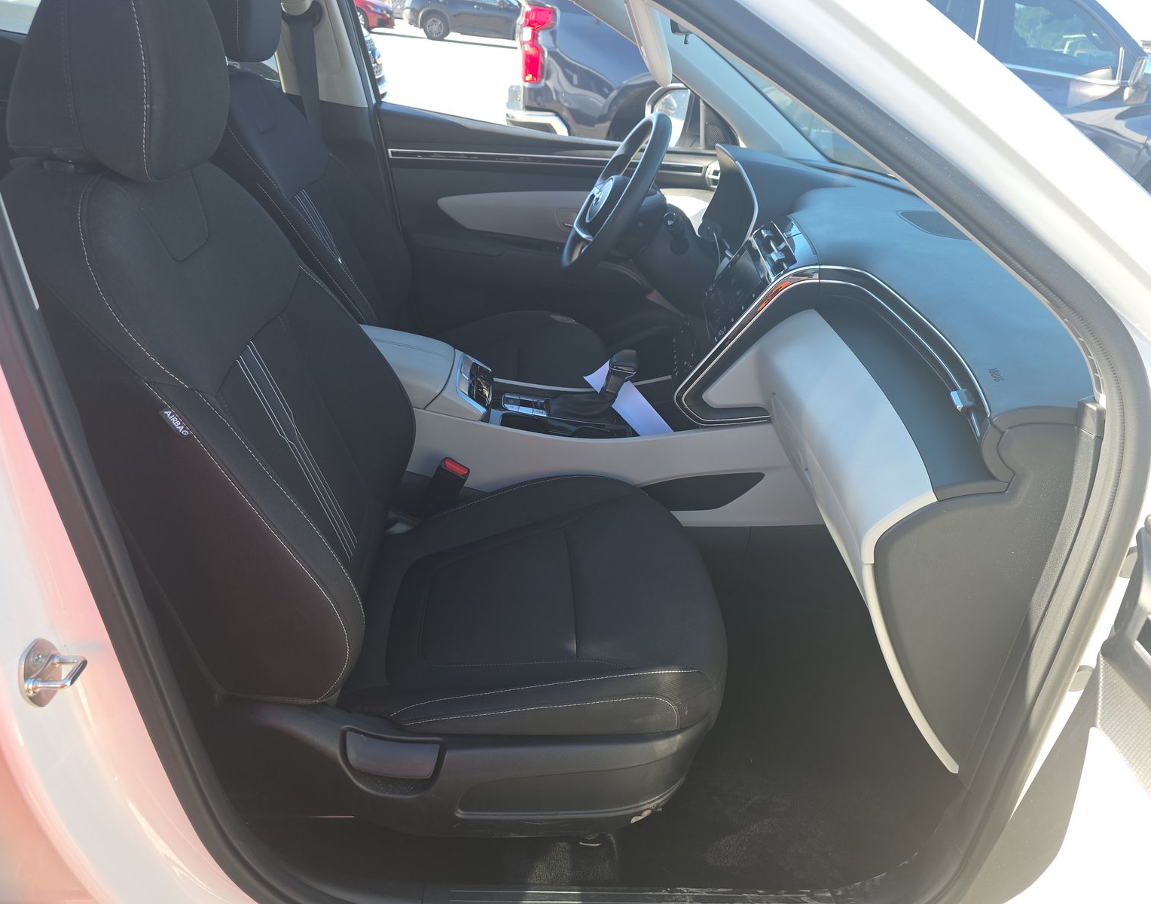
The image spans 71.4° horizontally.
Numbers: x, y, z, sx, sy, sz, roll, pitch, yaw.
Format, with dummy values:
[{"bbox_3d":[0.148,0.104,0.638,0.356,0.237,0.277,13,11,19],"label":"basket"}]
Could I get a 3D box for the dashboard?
[{"bbox_3d":[0.476,-0.187,1.476,0.560,0.610,1.400,3,29,-6],"label":"dashboard"}]

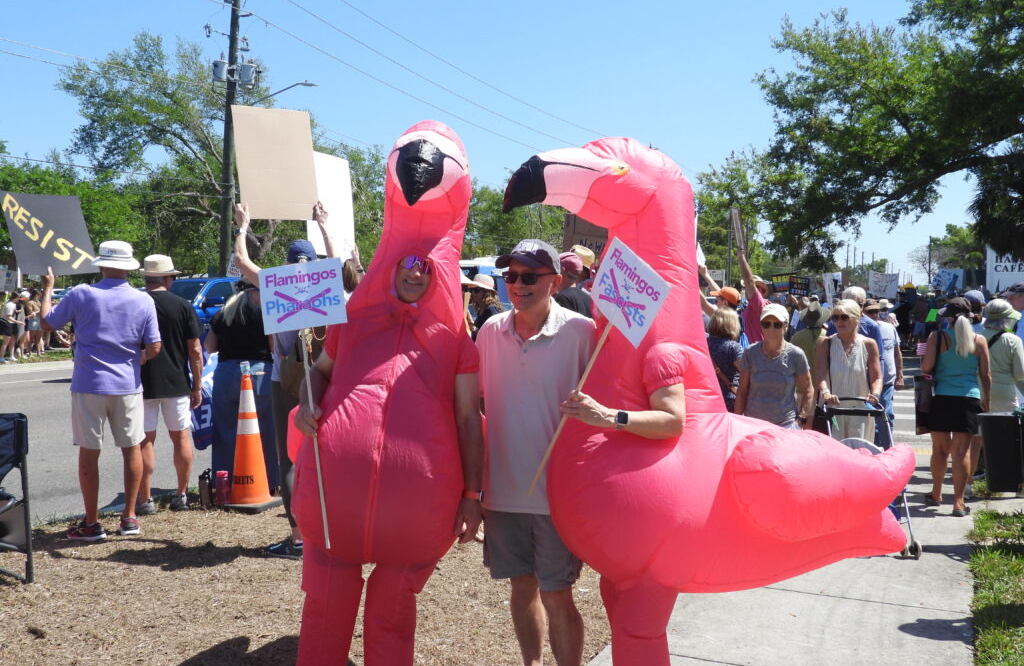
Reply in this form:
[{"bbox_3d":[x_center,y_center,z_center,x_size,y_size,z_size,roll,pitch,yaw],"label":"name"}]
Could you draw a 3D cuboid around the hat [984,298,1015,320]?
[{"bbox_3d":[4.042,-0.181,7.800,0.330,0.190,0.280,-1,3,-37],"label":"hat"}]

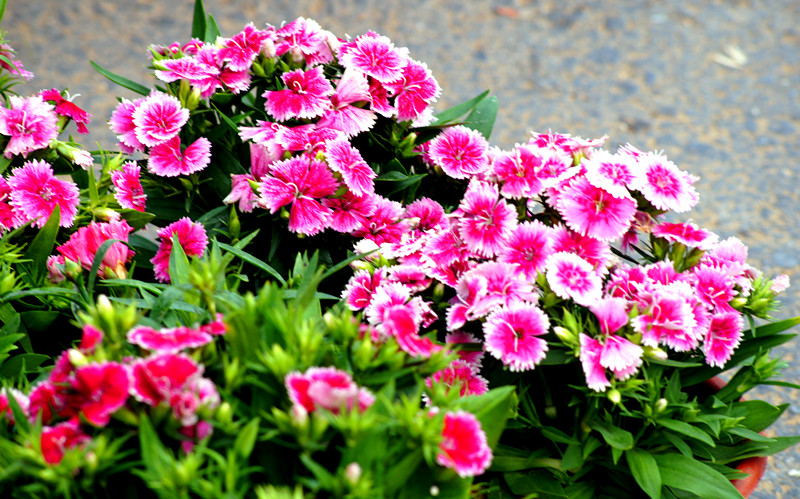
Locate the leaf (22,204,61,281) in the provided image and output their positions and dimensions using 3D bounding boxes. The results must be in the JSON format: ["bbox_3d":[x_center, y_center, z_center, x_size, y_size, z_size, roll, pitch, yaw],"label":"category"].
[{"bbox_3d":[-0.187,-0.003,2.440,0.014,0.043,0.007,21,15,7],"label":"leaf"}]

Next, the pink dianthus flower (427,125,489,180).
[{"bbox_3d":[0.032,-0.055,2.620,0.035,0.014,0.034,-8,64,-10],"label":"pink dianthus flower"}]

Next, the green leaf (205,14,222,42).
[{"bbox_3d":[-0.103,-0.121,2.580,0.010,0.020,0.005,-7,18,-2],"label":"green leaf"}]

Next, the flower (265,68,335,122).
[{"bbox_3d":[-0.054,-0.084,2.500,0.037,0.016,0.033,-7,61,-10],"label":"flower"}]

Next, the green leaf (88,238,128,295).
[{"bbox_3d":[-0.152,0.009,2.430,0.021,0.033,0.012,-5,38,-7],"label":"green leaf"}]

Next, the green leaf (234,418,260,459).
[{"bbox_3d":[-0.078,0.097,2.380,0.009,0.005,0.023,26,84,21],"label":"green leaf"}]

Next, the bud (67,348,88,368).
[{"bbox_3d":[-0.156,0.053,2.260,0.006,0.013,0.006,-54,19,-20],"label":"bud"}]

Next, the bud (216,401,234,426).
[{"bbox_3d":[-0.089,0.084,2.380,0.008,0.013,0.008,-8,24,0],"label":"bud"}]

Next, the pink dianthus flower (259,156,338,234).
[{"bbox_3d":[-0.054,-0.028,2.450,0.043,0.016,0.043,0,78,0],"label":"pink dianthus flower"}]

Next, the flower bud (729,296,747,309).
[{"bbox_3d":[0.177,0.028,2.450,0.011,0.006,0.006,-12,73,18],"label":"flower bud"}]

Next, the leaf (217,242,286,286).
[{"bbox_3d":[-0.081,0.008,2.540,0.048,0.009,0.008,32,29,-18],"label":"leaf"}]

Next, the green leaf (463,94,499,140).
[{"bbox_3d":[0.047,-0.074,2.660,0.016,0.034,0.007,32,14,23],"label":"green leaf"}]

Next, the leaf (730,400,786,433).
[{"bbox_3d":[0.197,0.092,2.570,0.036,0.008,0.020,-9,41,-6],"label":"leaf"}]

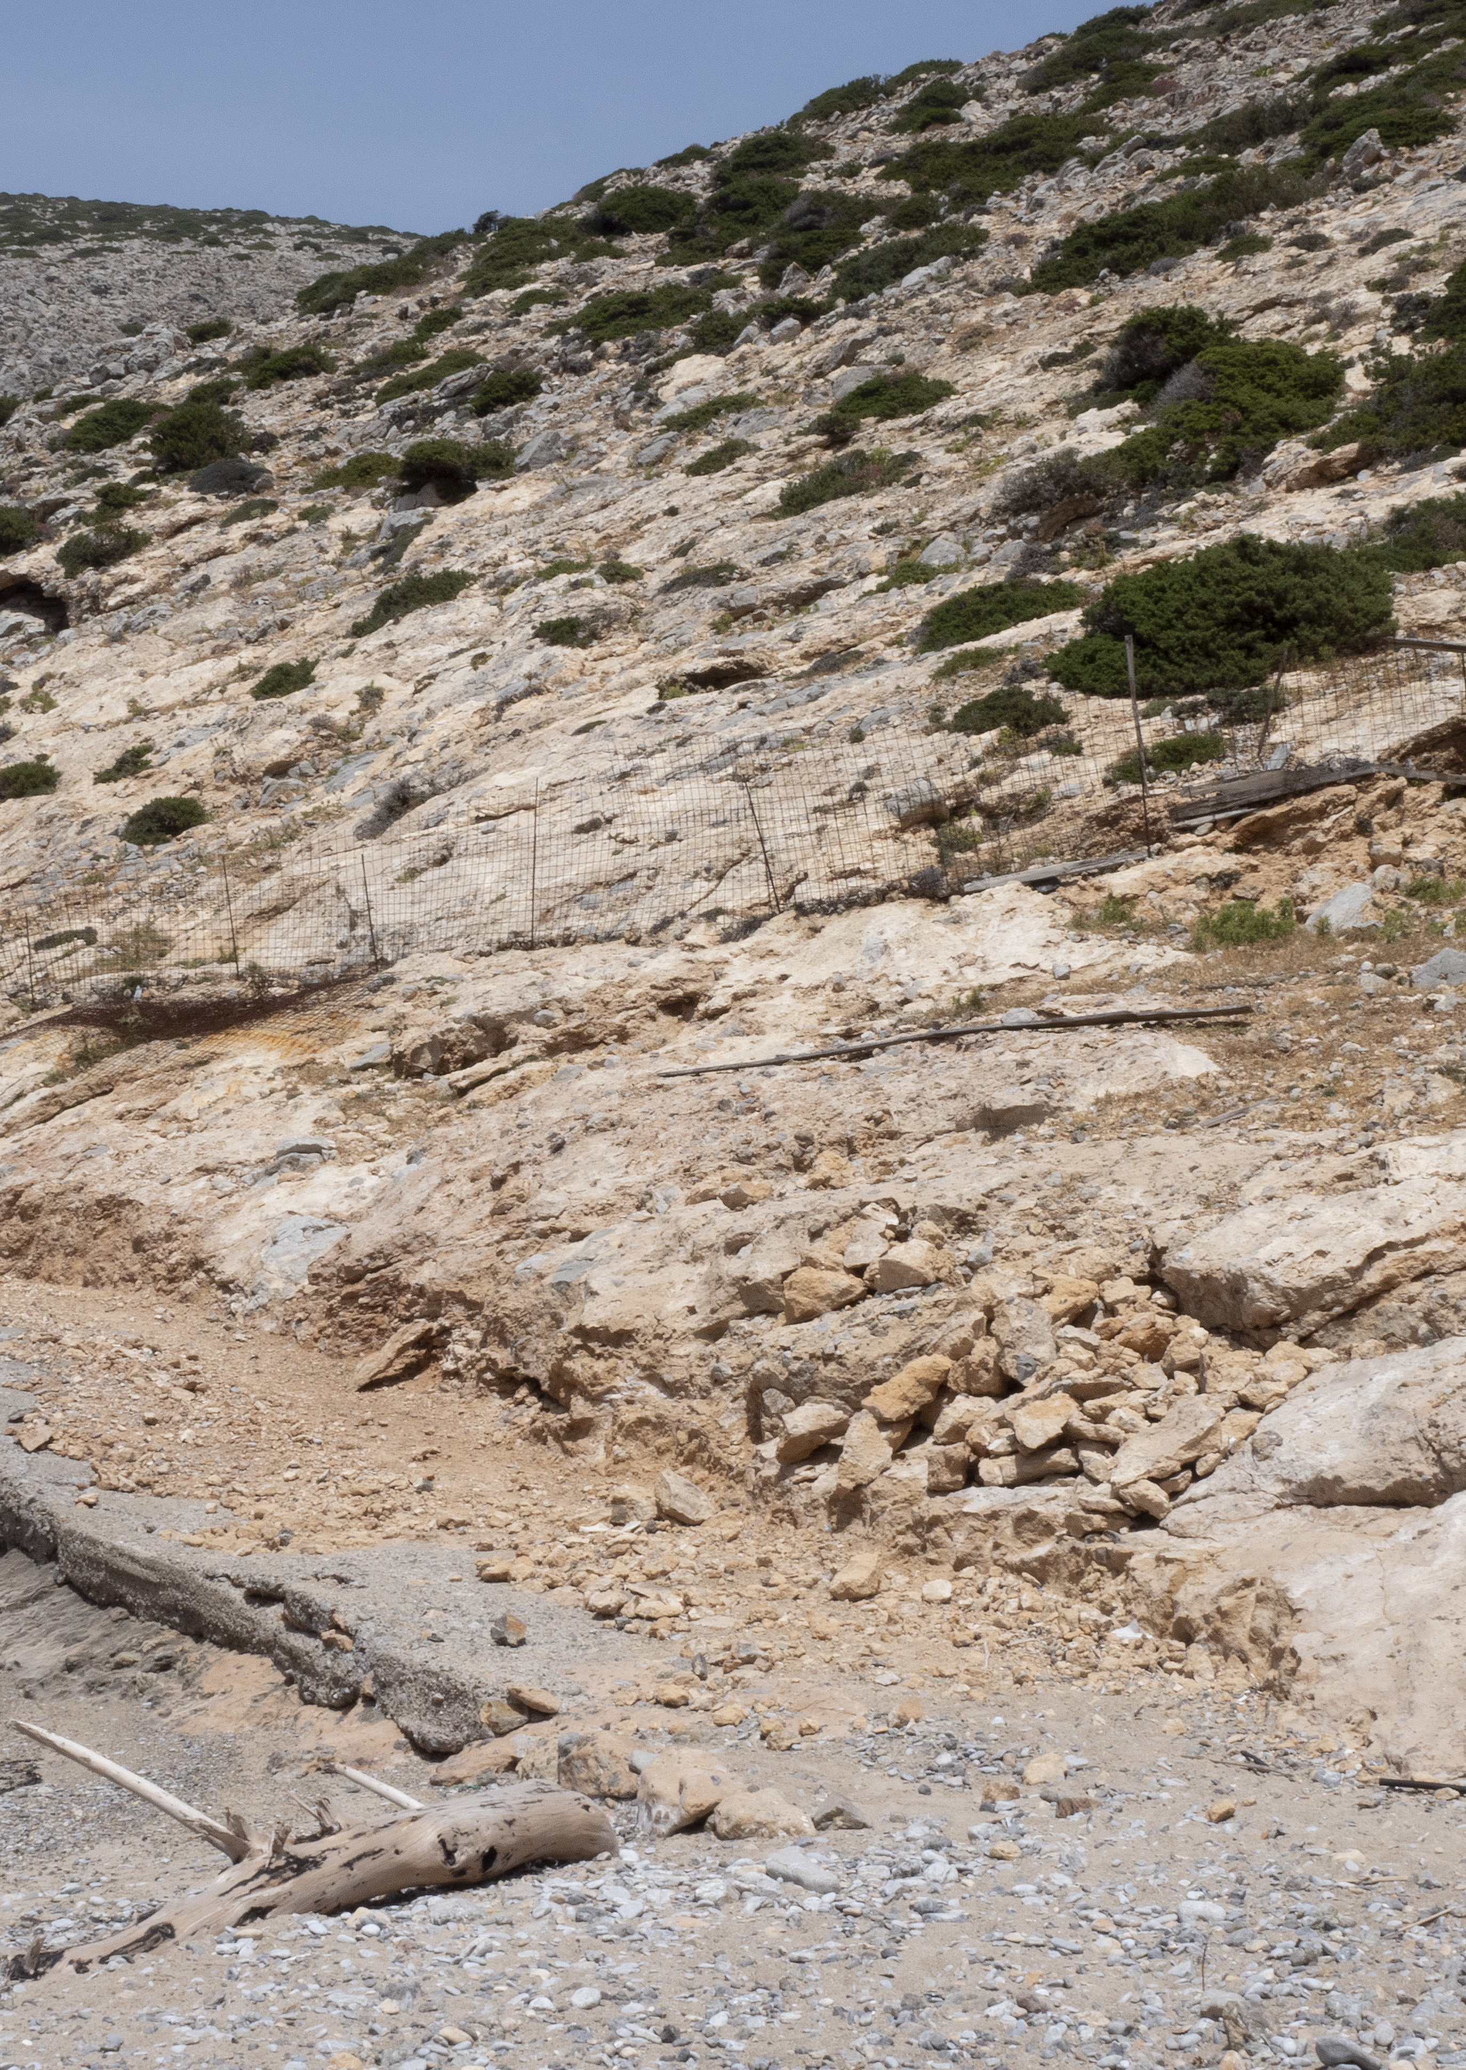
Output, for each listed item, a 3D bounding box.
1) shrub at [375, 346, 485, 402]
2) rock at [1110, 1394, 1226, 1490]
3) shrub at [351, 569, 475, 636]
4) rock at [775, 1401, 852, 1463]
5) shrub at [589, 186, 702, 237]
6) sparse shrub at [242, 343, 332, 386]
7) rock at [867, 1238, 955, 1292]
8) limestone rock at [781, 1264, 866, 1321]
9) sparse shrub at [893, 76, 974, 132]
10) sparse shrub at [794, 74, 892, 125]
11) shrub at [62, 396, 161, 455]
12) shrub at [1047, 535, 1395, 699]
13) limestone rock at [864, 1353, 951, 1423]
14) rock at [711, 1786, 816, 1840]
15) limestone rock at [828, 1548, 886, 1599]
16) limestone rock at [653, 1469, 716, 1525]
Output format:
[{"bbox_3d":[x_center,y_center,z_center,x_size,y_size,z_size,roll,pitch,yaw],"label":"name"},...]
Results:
[{"bbox_3d":[-4.750,-10.361,50.000,1.700,0.800,1.300,0,-1,0],"label":"shrub"},{"bbox_3d":[1.629,1.513,11.900,0.437,0.312,0.371,0,-2,0],"label":"rock"},{"bbox_3d":[-3.313,-4.484,33.000,1.255,0.622,1.100,0,-1,0],"label":"shrub"},{"bbox_3d":[0.302,1.480,11.900,0.280,0.210,0.230,0,-1,0],"label":"rock"},{"bbox_3d":[-1.533,-14.444,56.000,1.910,0.818,1.673,0,-1,0],"label":"shrub"},{"bbox_3d":[-8.097,-12.176,58.000,1.647,0.784,1.318,0,-3,0],"label":"sparse shrub"},{"bbox_3d":[0.764,0.991,13.700,0.359,0.209,0.305,0,-2,0],"label":"rock"},{"bbox_3d":[0.420,1.196,14.800,0.390,0.260,0.255,0,-3,0],"label":"limestone rock"},{"bbox_3d":[4.401,-20.445,70.000,1.699,1.068,1.529,0,-2,0],"label":"sparse shrub"},{"bbox_3d":[2.231,-19.366,66.000,2.000,0.950,1.600,0,-1,0],"label":"sparse shrub"},{"bbox_3d":[-10.885,-10.696,56.000,1.742,0.984,1.393,0,-3,0],"label":"shrub"},{"bbox_3d":[3.438,-2.944,22.500,2.400,1.120,1.800,0,-1,0],"label":"shrub"},{"bbox_3d":[0.686,1.397,12.600,0.331,0.254,0.281,0,-2,0],"label":"limestone rock"},{"bbox_3d":[0.062,1.669,6.850,0.225,0.115,0.180,0,-1,0],"label":"rock"},{"bbox_3d":[0.362,1.589,9.400,0.165,0.135,0.140,0,-1,0],"label":"limestone rock"},{"bbox_3d":[-0.192,1.827,12.600,0.248,0.200,0.211,0,-2,0],"label":"limestone rock"}]

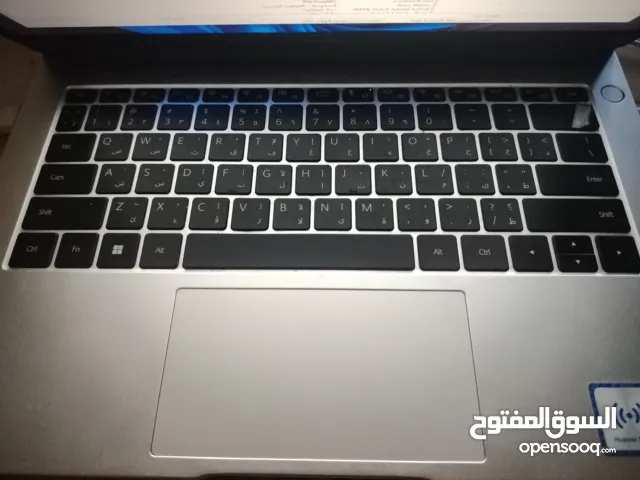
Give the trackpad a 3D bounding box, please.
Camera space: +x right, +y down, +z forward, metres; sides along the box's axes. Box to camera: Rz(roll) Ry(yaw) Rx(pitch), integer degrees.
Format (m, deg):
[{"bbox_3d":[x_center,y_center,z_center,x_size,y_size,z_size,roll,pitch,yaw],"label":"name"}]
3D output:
[{"bbox_3d":[0.000,0.051,0.176,0.122,0.002,0.065,0,65,1],"label":"trackpad"}]

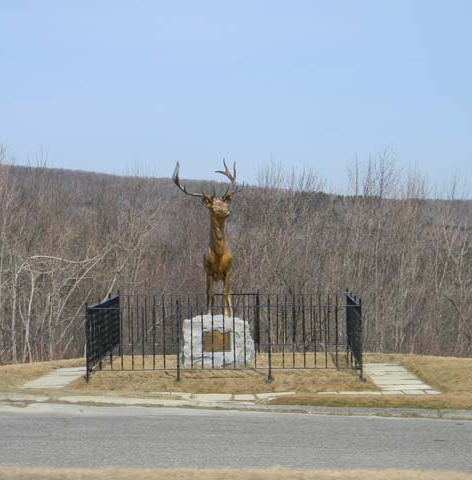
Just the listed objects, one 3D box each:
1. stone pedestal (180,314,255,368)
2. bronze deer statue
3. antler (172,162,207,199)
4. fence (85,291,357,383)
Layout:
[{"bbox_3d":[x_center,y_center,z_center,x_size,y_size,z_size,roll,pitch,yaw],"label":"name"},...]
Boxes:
[{"bbox_3d":[-0.300,1.640,20.400,1.180,0.790,1.400,-1,0,2],"label":"stone pedestal"},{"bbox_3d":[-0.460,-0.040,20.400,1.140,2.570,1.650,-1,0,1],"label":"bronze deer statue"},{"bbox_3d":[-0.755,-0.966,20.100,0.550,0.585,0.450,-1,0,-6],"label":"antler"},{"bbox_3d":[-0.110,1.490,20.300,4.060,1.200,4.000,-1,0,2],"label":"fence"}]

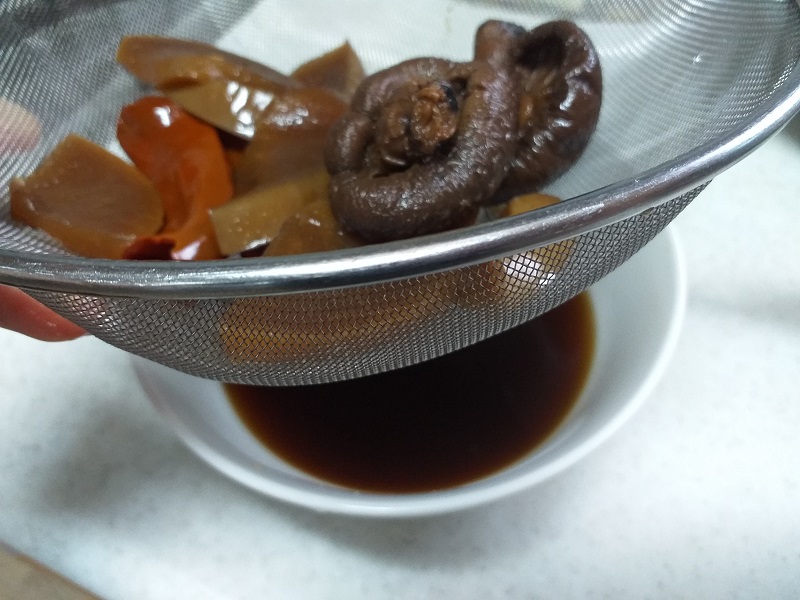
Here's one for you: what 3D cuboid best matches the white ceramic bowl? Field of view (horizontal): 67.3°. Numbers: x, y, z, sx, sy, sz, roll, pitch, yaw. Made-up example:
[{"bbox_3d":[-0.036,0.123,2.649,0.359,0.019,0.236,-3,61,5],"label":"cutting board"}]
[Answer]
[{"bbox_3d":[0.001,0.002,0.205,0.162,0.064,0.162,-2,53,3],"label":"white ceramic bowl"}]

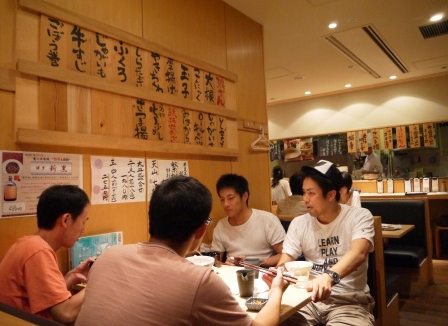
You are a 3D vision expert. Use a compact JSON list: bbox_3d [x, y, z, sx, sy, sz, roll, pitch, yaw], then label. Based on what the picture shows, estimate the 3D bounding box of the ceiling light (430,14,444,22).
[{"bbox_3d":[2.000,-1.363,3.394,0.125,0.050,0.125,-4,-4,37],"label":"ceiling light"}]

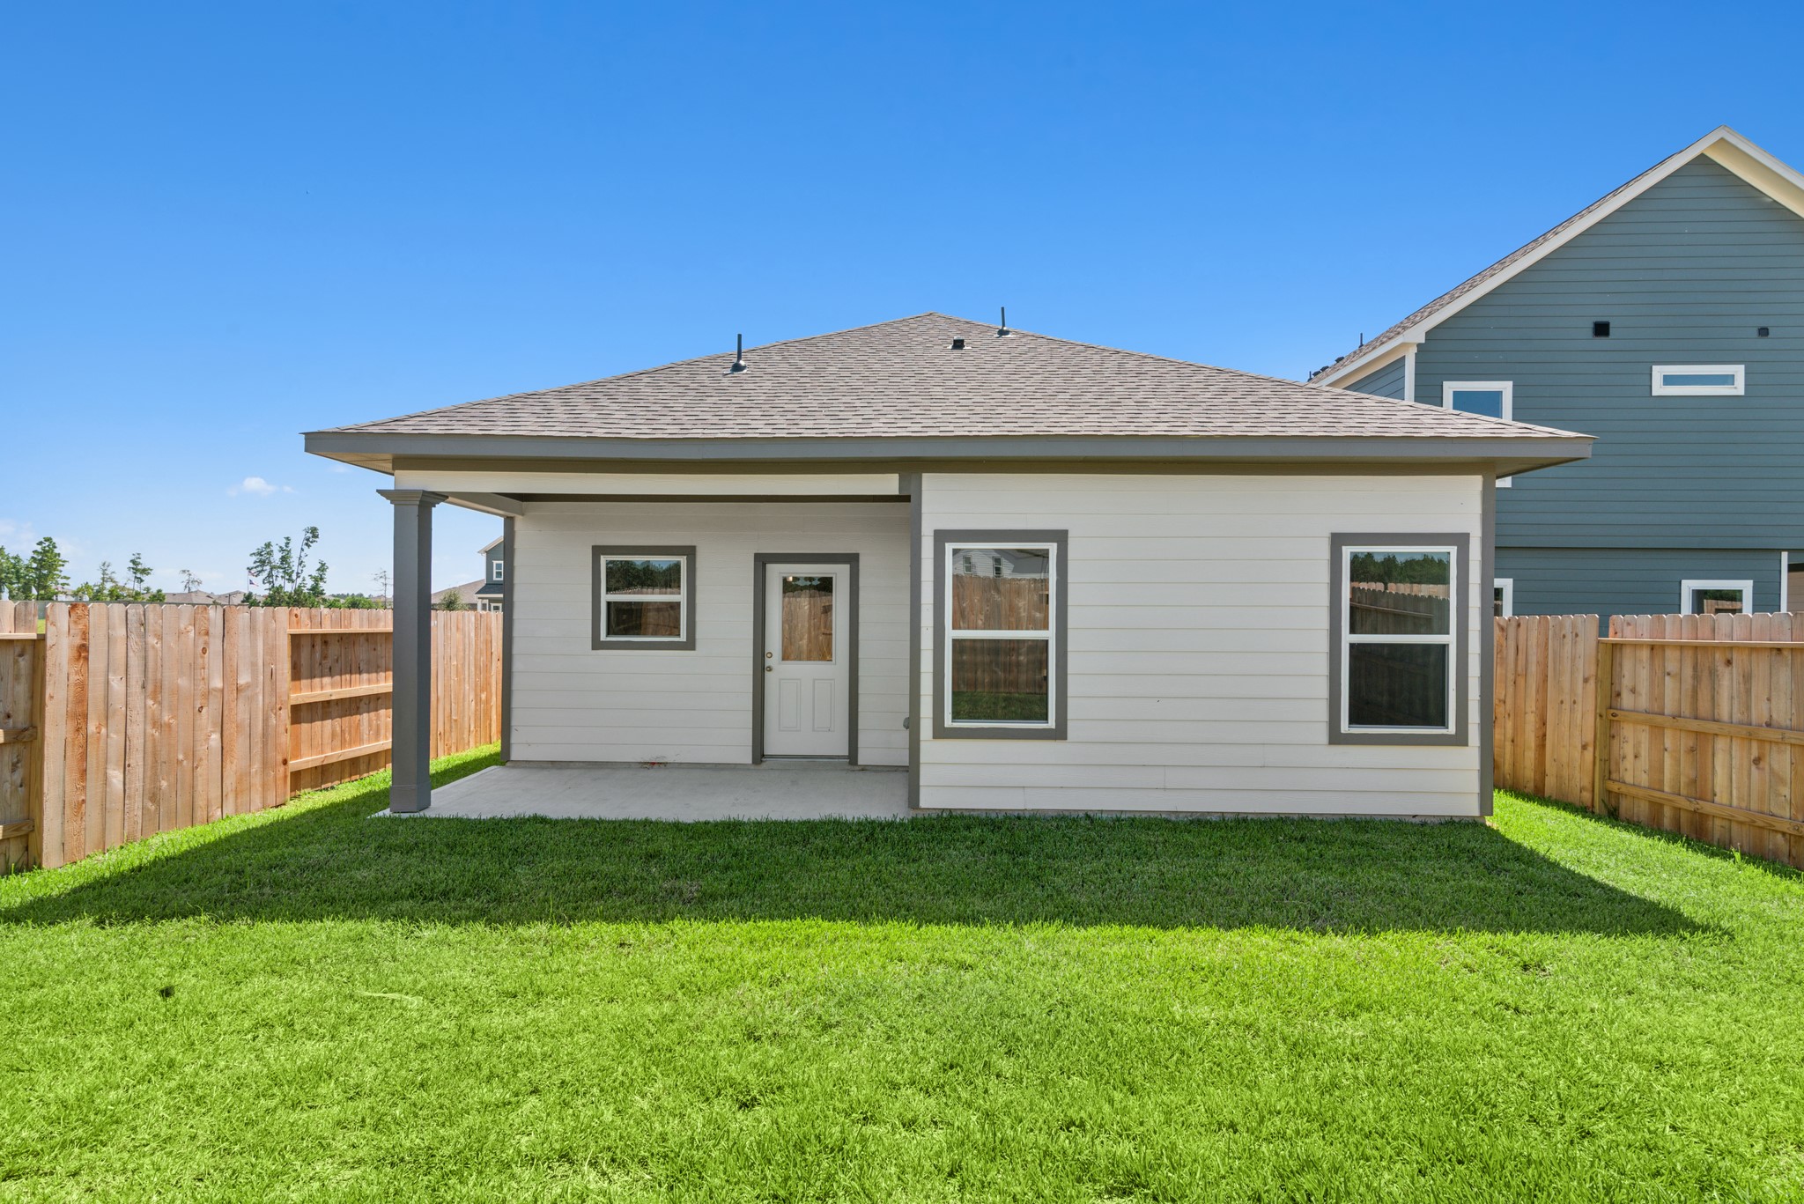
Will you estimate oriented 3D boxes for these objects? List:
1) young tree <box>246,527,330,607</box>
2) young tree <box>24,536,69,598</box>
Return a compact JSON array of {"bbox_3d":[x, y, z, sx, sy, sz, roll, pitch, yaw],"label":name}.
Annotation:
[{"bbox_3d":[-32.100,-0.760,42.100,3.600,6.300,3.300,1,-1,-37],"label":"young tree"},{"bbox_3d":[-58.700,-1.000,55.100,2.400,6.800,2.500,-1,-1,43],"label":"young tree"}]

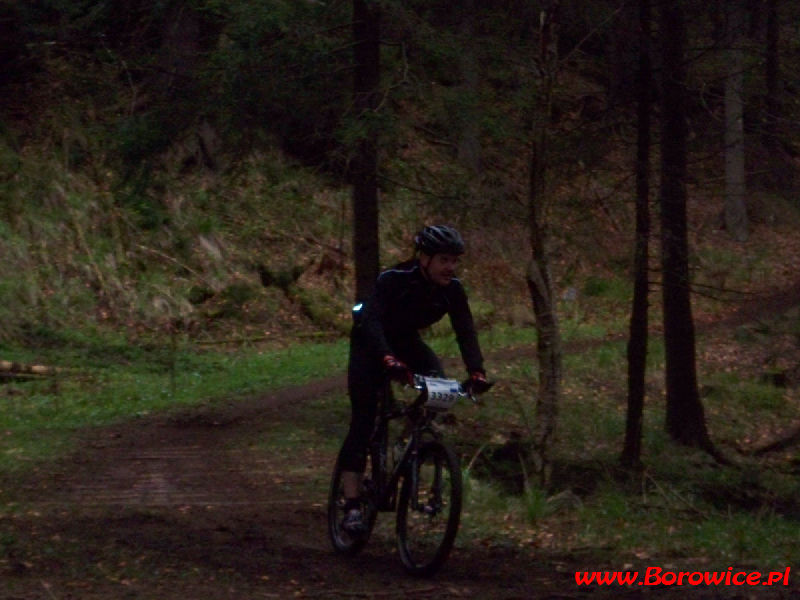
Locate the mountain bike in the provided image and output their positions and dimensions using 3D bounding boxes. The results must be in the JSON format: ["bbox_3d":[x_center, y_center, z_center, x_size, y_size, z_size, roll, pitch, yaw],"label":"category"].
[{"bbox_3d":[-0.030,0.870,13.950,0.620,1.030,1.720,5,-2,-22],"label":"mountain bike"}]

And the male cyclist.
[{"bbox_3d":[0.030,0.410,13.920,0.610,1.590,0.840,3,-1,-23],"label":"male cyclist"}]

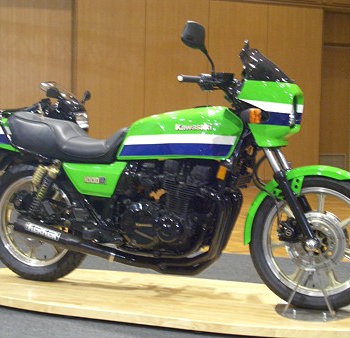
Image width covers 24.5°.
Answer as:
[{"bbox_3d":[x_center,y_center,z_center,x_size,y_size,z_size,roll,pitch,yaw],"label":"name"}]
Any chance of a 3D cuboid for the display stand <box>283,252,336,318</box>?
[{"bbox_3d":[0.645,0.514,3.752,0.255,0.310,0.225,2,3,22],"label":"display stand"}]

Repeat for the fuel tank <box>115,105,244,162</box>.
[{"bbox_3d":[0.059,-0.180,4.017,0.663,0.270,0.310,2,3,22],"label":"fuel tank"}]

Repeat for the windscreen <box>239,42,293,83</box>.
[{"bbox_3d":[0.464,-0.489,3.839,0.225,0.170,0.360,2,3,22],"label":"windscreen"}]

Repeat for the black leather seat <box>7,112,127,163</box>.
[{"bbox_3d":[-0.550,-0.171,4.263,0.720,0.253,0.270,2,3,22],"label":"black leather seat"}]

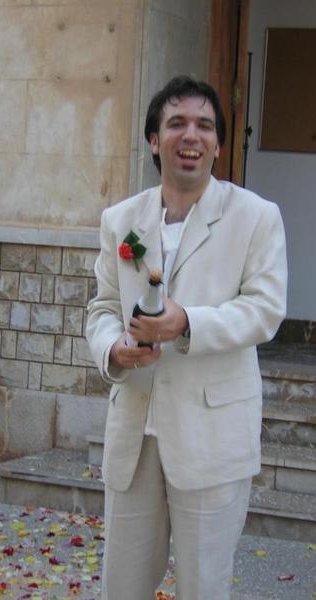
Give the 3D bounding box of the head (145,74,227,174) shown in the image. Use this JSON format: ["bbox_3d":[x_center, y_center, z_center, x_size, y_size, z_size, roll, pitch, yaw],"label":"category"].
[{"bbox_3d":[0.067,-0.440,3.530,0.200,0.245,0.235,2,-3,-10],"label":"head"}]

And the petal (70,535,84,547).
[{"bbox_3d":[-0.335,0.991,5.787,0.052,0.030,0.050,2,5,0],"label":"petal"}]

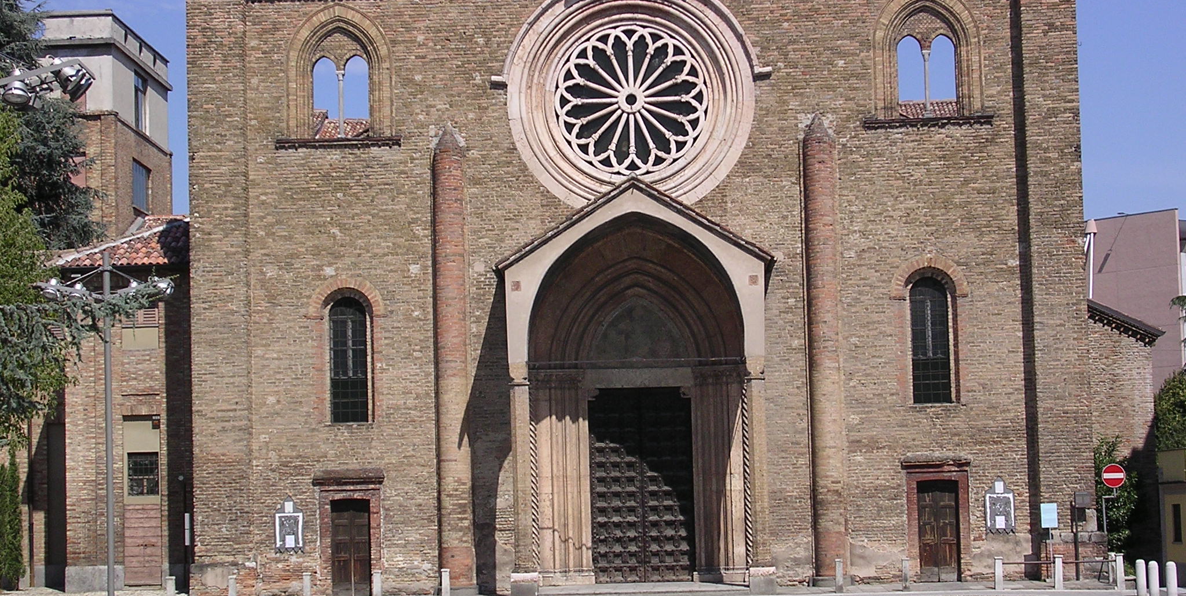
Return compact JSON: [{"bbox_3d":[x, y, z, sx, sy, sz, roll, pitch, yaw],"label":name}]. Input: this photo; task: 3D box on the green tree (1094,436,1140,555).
[{"bbox_3d":[13.998,5.511,66.000,1.250,3.600,1.300,-2,-5,1],"label":"green tree"}]

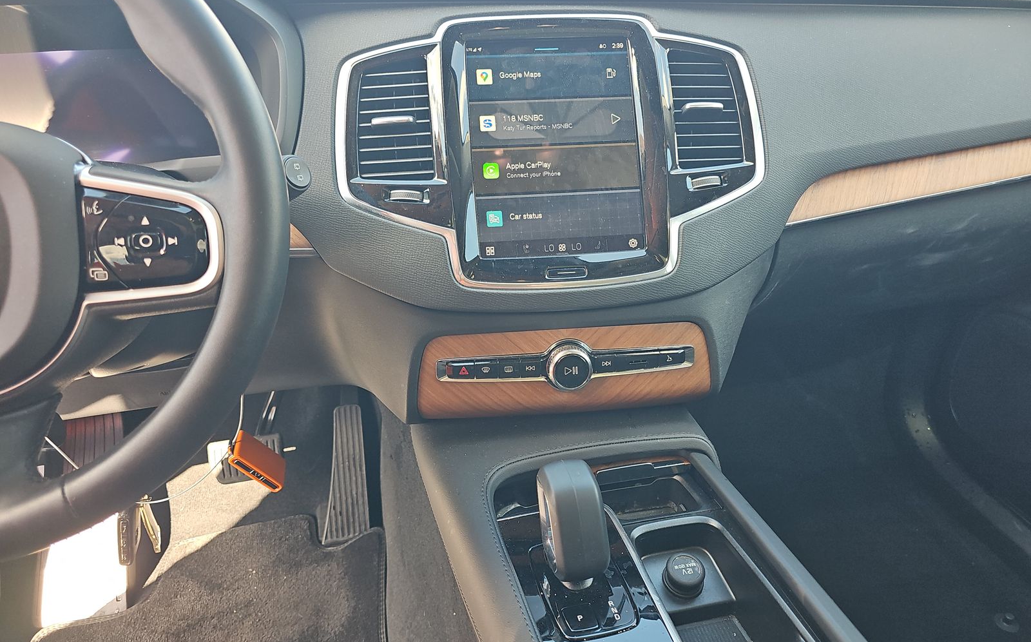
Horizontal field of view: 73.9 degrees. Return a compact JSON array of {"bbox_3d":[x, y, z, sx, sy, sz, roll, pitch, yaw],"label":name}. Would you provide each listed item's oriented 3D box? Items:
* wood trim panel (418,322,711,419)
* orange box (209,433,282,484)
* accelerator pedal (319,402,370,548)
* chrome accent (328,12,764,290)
[{"bbox_3d":[0.041,0.039,0.573,0.244,0.073,0.028,-3,14,-6],"label":"wood trim panel"},{"bbox_3d":[-0.381,0.195,0.968,0.102,0.064,0.025,-6,-7,-12],"label":"orange box"},{"bbox_3d":[-0.256,0.229,1.040,0.057,0.199,0.032,0,-5,-11],"label":"accelerator pedal"},{"bbox_3d":[0.032,-0.142,0.568,0.354,0.230,0.040,-4,-5,-7],"label":"chrome accent"}]

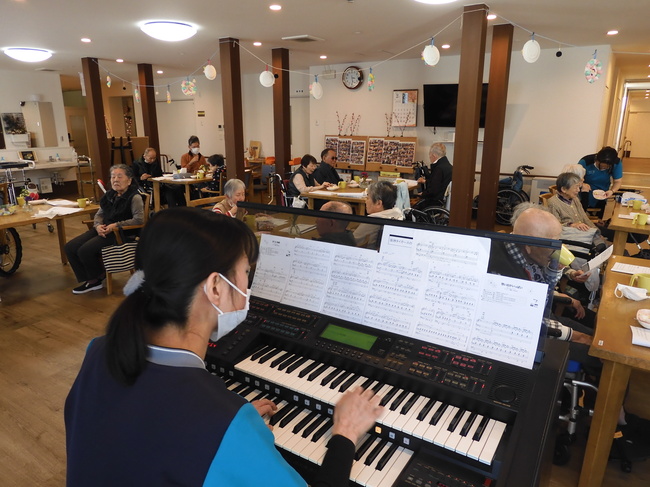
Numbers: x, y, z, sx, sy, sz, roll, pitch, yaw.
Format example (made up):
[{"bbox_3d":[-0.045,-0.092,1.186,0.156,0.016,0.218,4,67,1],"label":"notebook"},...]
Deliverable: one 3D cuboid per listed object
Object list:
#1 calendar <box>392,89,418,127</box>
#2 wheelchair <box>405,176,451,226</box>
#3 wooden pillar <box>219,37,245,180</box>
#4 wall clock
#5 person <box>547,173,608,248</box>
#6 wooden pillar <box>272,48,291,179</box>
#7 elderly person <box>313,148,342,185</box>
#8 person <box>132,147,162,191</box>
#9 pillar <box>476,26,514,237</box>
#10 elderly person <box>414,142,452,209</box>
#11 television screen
[{"bbox_3d":[1.379,-2.303,7.707,0.450,0.605,0.020,10,18,32],"label":"calendar"},{"bbox_3d":[1.210,-0.405,5.737,1.000,0.880,0.600,8,17,30],"label":"wheelchair"},{"bbox_3d":[-1.220,-1.371,6.114,0.172,2.582,0.172,8,17,30],"label":"wooden pillar"},{"bbox_3d":[0.507,-2.971,8.093,0.390,0.390,0.060,10,18,32],"label":"wall clock"},{"bbox_3d":[2.321,-0.096,4.034,0.800,1.034,0.480,13,20,40],"label":"person"},{"bbox_3d":[-0.623,-1.539,6.649,0.170,2.440,0.170,10,18,32],"label":"wooden pillar"},{"bbox_3d":[0.183,-0.851,6.858,0.750,1.190,0.480,8,17,30],"label":"elderly person"},{"bbox_3d":[-2.575,-0.936,7.035,0.800,1.075,0.520,11,19,35],"label":"person"},{"bbox_3d":[1.923,-1.131,5.170,0.176,2.495,0.176,10,18,32],"label":"pillar"},{"bbox_3d":[1.251,-0.611,5.656,0.720,1.260,0.500,8,17,30],"label":"elderly person"},{"bbox_3d":[2.112,-2.160,7.101,1.120,0.660,0.070,10,29,32],"label":"television screen"}]

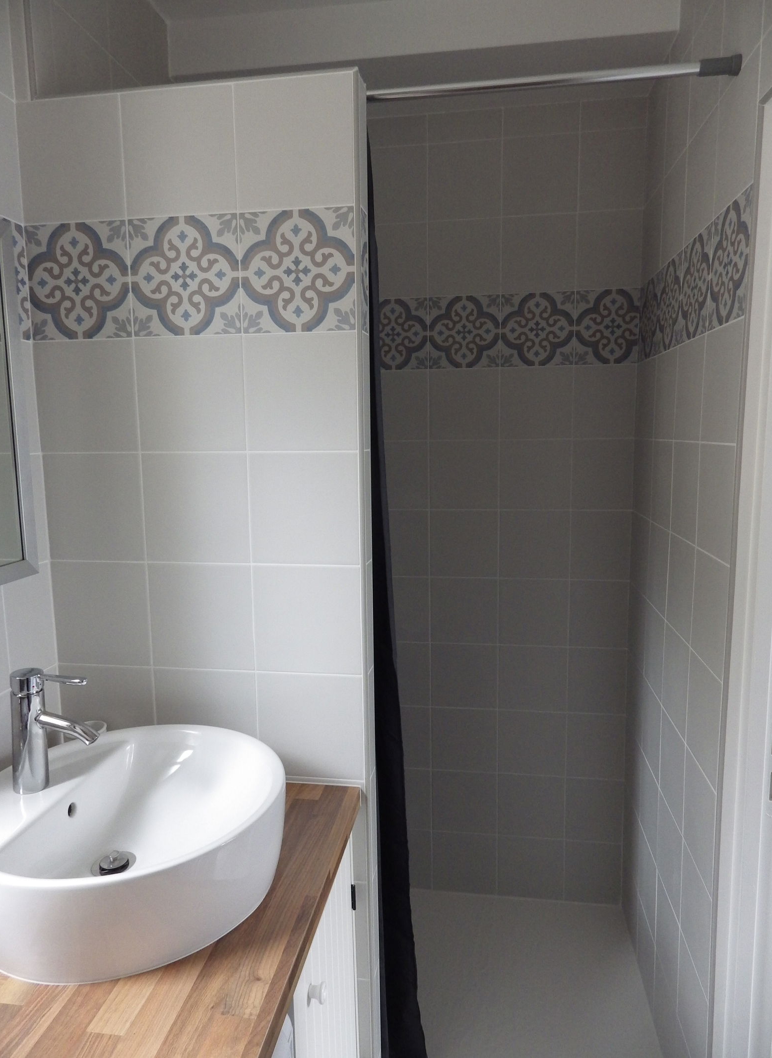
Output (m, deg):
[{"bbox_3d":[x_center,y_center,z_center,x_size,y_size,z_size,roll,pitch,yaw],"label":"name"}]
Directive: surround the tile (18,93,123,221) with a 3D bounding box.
[{"bbox_3d":[-0.543,-0.632,1.159,0.191,0.199,0.009,0,8,8],"label":"tile"}]

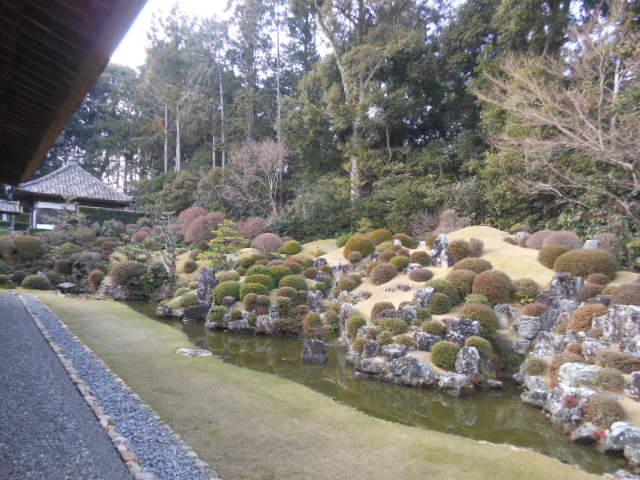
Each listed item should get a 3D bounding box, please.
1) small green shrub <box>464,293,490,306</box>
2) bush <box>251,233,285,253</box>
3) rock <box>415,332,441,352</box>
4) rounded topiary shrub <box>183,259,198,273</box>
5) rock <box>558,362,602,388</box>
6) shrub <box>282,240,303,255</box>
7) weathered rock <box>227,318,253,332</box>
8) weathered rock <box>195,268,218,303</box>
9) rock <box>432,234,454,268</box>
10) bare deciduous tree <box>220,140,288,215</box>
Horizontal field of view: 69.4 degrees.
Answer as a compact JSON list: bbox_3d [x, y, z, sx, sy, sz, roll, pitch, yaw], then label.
[{"bbox_3d":[3.828,1.524,11.270,0.658,0.473,0.658,0,0,19],"label":"small green shrub"},{"bbox_3d":[-2.216,0.107,19.700,1.400,0.860,1.300,1,-2,-6],"label":"bush"},{"bbox_3d":[2.303,2.195,9.900,0.560,0.440,0.450,1,-2,14],"label":"rock"},{"bbox_3d":[-5.024,1.022,18.000,0.563,0.526,0.563,0,0,-16],"label":"rounded topiary shrub"},{"bbox_3d":[3.663,1.906,6.500,0.539,0.366,0.404,0,0,29],"label":"rock"},{"bbox_3d":[-1.220,0.333,20.500,0.869,0.621,0.869,0,-1,-3],"label":"shrub"},{"bbox_3d":[-2.321,2.473,13.328,0.750,0.418,0.490,0,0,-10],"label":"weathered rock"},{"bbox_3d":[-3.797,1.569,15.600,0.743,1.215,0.600,0,-1,-14],"label":"weathered rock"},{"bbox_3d":[3.823,0.356,14.308,0.681,1.053,0.539,0,0,15],"label":"rock"},{"bbox_3d":[-3.750,-3.521,26.460,4.007,4.351,3.724,0,0,-8],"label":"bare deciduous tree"}]

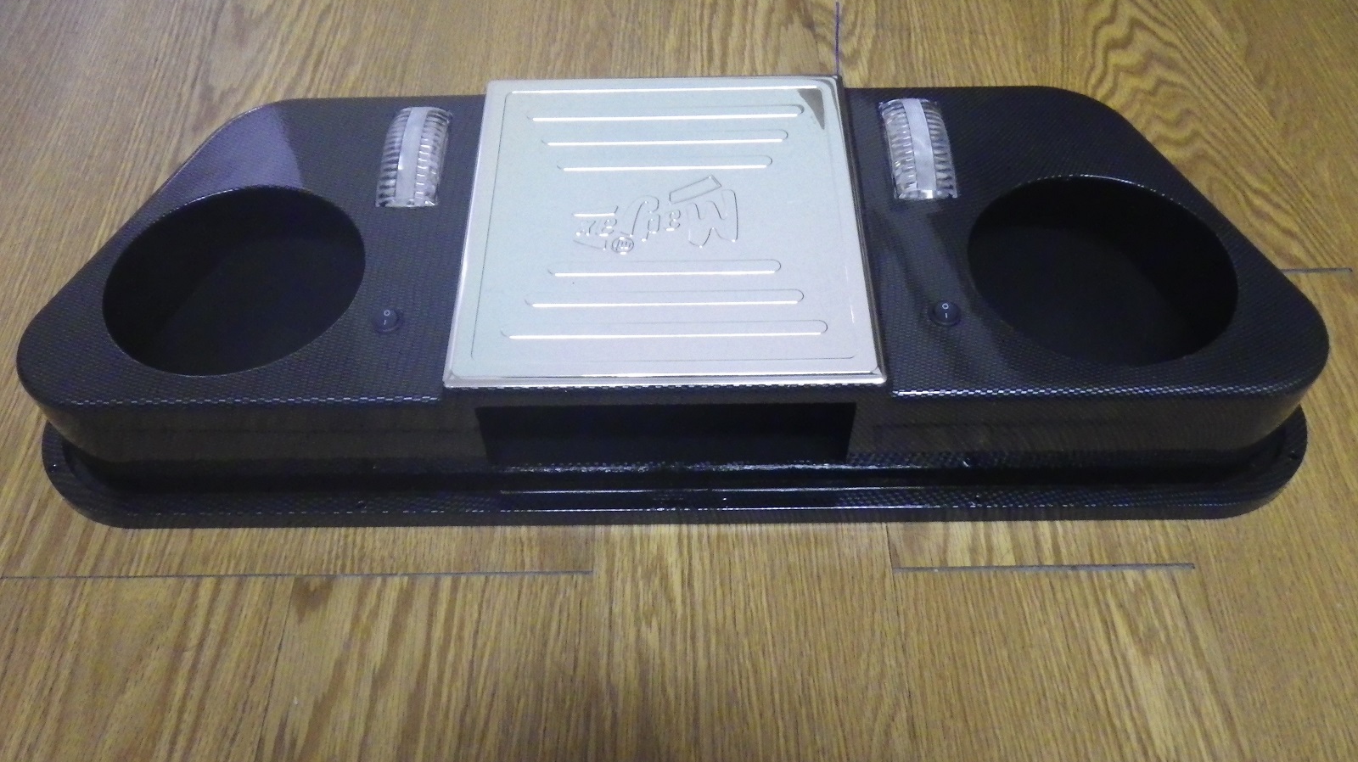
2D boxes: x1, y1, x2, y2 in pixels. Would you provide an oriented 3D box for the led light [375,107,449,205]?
[{"bbox_3d":[-0.153,-0.131,0.629,0.035,0.014,0.075,0,54,0],"label":"led light"}]

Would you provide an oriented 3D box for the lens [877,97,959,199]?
[{"bbox_3d":[0.139,-0.138,0.633,0.035,0.014,0.081,0,54,0],"label":"lens"}]

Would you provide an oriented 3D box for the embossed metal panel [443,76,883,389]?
[{"bbox_3d":[-0.007,-0.088,0.598,0.213,0.010,0.227,0,54,0],"label":"embossed metal panel"}]

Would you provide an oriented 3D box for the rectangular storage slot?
[{"bbox_3d":[-0.007,-0.025,0.596,0.187,0.052,0.130,0,54,0],"label":"rectangular storage slot"}]

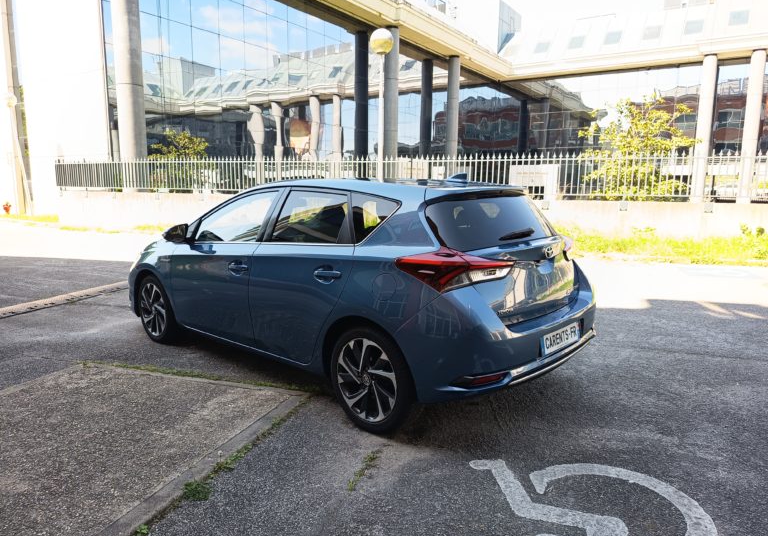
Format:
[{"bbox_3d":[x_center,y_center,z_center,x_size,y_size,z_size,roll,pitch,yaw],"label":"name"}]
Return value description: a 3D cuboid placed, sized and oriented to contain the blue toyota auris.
[{"bbox_3d":[-0.546,-0.009,4.458,4.330,1.480,1.790,8,10,42],"label":"blue toyota auris"}]

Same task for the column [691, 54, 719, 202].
[{"bbox_3d":[21.714,-8.718,36.224,0.790,11.000,0.790,1,7,0],"label":"column"}]

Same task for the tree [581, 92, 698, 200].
[{"bbox_3d":[8.150,-3.249,17.300,3.700,4.620,3.500,1,7,0],"label":"tree"}]

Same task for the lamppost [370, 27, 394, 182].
[{"bbox_3d":[-0.108,-3.255,13.657,0.550,5.501,0.550,1,7,0],"label":"lamppost"}]

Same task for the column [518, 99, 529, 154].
[{"bbox_3d":[11.619,-9.378,45.127,0.800,9.657,0.800,1,7,0],"label":"column"}]

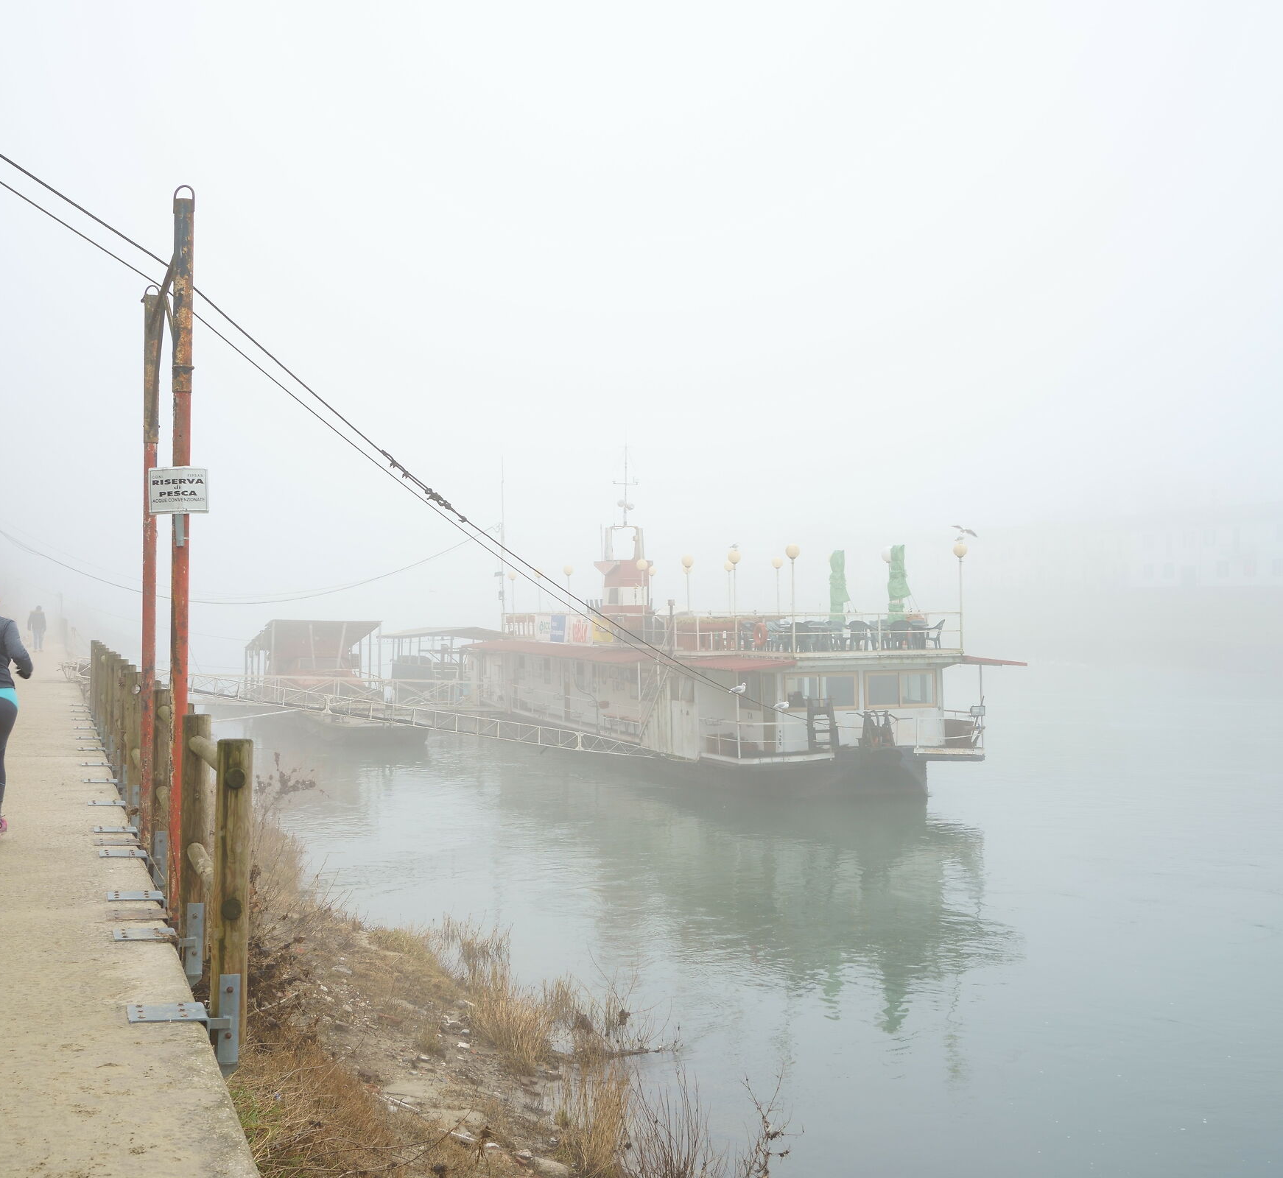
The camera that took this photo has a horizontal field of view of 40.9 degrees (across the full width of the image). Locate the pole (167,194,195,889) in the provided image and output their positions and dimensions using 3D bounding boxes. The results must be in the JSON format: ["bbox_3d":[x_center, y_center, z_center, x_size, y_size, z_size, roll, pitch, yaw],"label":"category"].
[{"bbox_3d":[-2.199,-0.171,8.200,0.100,3.500,0.100,1,-1,-19],"label":"pole"}]

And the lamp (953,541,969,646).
[{"bbox_3d":[8.543,0.203,46.000,0.410,2.870,0.410,1,-1,0],"label":"lamp"}]

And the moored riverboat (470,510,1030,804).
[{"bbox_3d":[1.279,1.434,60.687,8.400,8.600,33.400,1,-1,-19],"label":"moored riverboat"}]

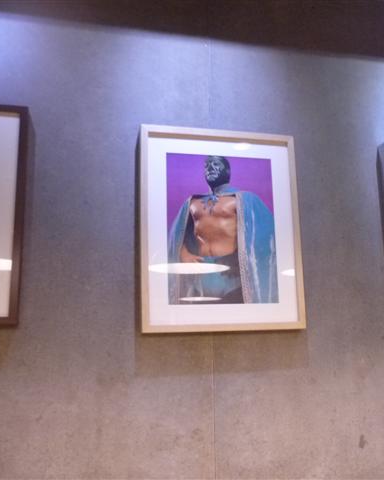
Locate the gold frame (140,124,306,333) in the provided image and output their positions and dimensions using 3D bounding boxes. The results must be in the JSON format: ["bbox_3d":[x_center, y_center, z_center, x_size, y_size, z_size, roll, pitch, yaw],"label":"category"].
[{"bbox_3d":[0.078,-0.031,1.219,0.425,0.528,0.037,1,-10,-12],"label":"gold frame"}]

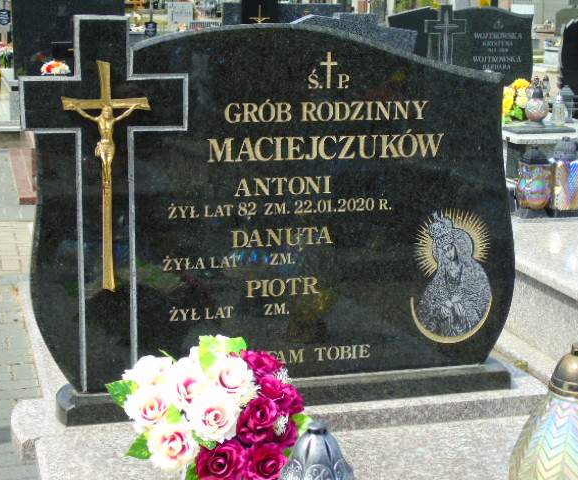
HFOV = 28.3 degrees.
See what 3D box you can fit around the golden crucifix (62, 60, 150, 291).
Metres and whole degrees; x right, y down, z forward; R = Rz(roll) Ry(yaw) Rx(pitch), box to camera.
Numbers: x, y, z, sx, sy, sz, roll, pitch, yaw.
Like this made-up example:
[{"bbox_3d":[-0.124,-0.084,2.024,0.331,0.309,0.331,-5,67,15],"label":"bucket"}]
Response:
[{"bbox_3d":[-0.552,-0.191,3.455,0.260,0.700,0.060,-3,12,-15],"label":"golden crucifix"}]

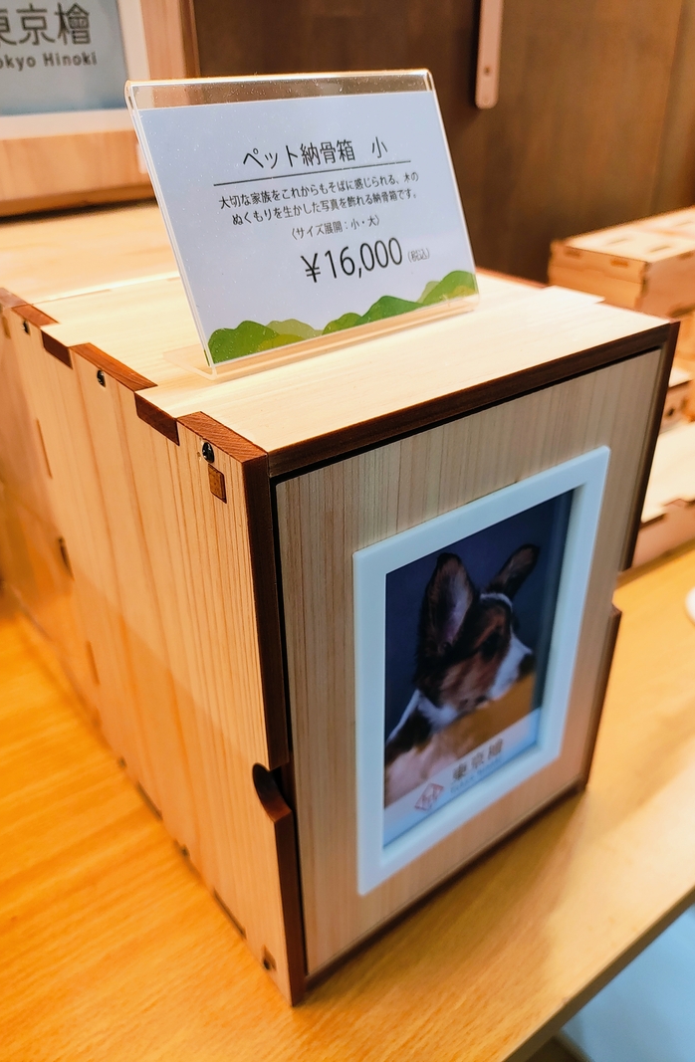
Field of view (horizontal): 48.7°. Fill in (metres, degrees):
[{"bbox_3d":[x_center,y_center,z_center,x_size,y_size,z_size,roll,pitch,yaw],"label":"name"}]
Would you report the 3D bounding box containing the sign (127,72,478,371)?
[{"bbox_3d":[-0.005,-0.089,0.214,0.098,0.066,0.027,-24,38,-32],"label":"sign"}]

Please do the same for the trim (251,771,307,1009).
[{"bbox_3d":[-0.019,0.110,0.235,0.006,0.111,0.011,-22,37,-31],"label":"trim"}]

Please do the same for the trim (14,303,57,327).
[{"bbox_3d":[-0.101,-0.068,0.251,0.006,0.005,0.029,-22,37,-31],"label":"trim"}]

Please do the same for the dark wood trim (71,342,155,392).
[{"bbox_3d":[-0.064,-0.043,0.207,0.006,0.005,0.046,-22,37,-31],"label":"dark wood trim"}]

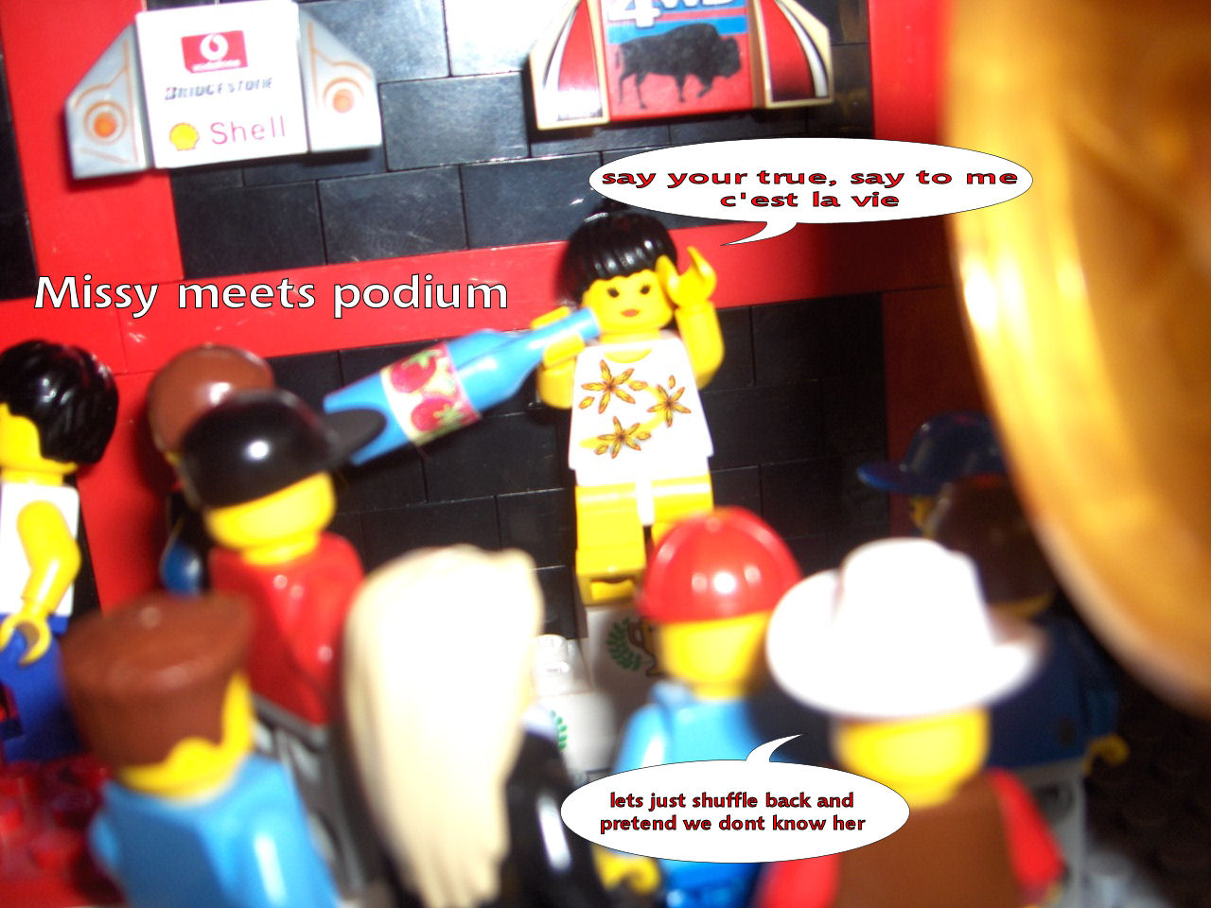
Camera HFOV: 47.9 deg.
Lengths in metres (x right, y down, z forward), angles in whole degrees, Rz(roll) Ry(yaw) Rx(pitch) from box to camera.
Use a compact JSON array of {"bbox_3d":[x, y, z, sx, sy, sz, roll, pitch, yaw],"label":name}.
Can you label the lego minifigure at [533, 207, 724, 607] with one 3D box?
[{"bbox_3d":[0.003,-0.004,0.150,0.021,0.042,0.017,-5,4,2],"label":"lego minifigure"}]

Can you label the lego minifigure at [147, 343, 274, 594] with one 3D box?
[{"bbox_3d":[-0.035,0.011,0.136,0.014,0.041,0.023,-8,14,-14],"label":"lego minifigure"}]

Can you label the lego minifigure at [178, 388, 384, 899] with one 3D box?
[{"bbox_3d":[-0.025,0.015,0.118,0.022,0.042,0.016,6,17,41],"label":"lego minifigure"}]

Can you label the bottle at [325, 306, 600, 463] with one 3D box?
[{"bbox_3d":[-0.015,-0.008,0.147,0.031,0.009,0.009,-23,13,6],"label":"bottle"}]

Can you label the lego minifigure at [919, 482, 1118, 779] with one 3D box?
[{"bbox_3d":[0.036,0.023,0.126,0.024,0.041,0.013,-7,13,-10],"label":"lego minifigure"}]

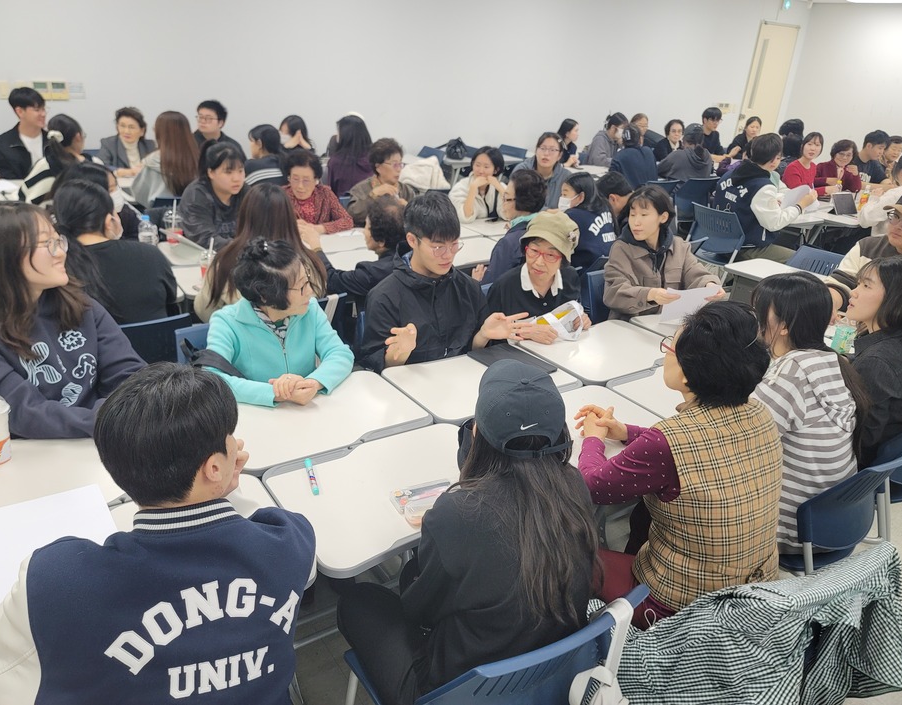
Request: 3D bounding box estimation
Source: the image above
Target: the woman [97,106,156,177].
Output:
[{"bbox_3d":[-2.225,-1.113,4.845,0.500,1.190,0.700,-8,26,-26],"label":"woman"}]

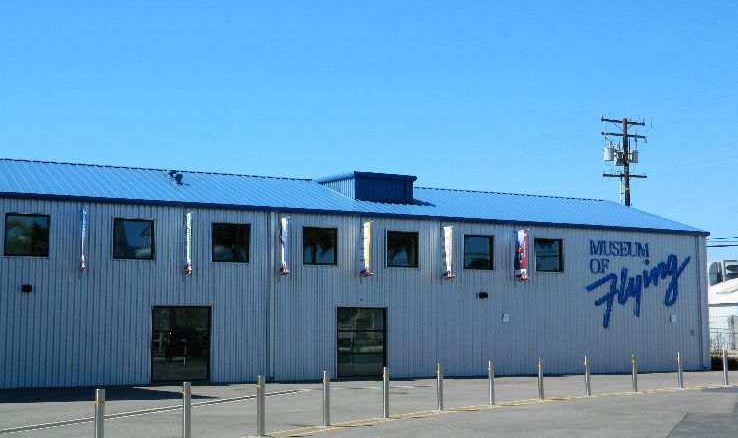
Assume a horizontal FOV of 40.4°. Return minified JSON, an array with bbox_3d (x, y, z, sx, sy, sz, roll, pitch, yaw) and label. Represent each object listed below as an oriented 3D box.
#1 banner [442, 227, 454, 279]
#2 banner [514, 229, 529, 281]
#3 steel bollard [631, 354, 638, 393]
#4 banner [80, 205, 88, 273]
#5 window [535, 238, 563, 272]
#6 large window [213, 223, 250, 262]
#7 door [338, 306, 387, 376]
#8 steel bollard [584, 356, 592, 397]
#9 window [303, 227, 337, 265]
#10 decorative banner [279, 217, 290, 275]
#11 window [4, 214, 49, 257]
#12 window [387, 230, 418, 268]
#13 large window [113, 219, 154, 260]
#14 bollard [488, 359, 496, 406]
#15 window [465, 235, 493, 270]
[{"bbox_3d":[2.733,1.158,34.597,0.060,1.780,0.770,3,-7,-26],"label":"banner"},{"bbox_3d":[5.467,1.271,35.885,0.060,1.780,0.770,3,-7,-26],"label":"banner"},{"bbox_3d":[6.629,3.862,24.983,0.115,0.921,0.115,0,-6,0],"label":"steel bollard"},{"bbox_3d":[-8.316,0.588,29.235,0.060,1.827,0.740,3,-7,-25],"label":"banner"},{"bbox_3d":[6.615,1.342,36.846,1.234,1.198,0.120,3,-7,-25],"label":"window"},{"bbox_3d":[-4.331,0.765,31.620,1.231,1.231,0.100,3,-7,-26],"label":"large window"},{"bbox_3d":[-0.249,4.119,33.253,1.806,2.287,0.120,3,-7,-25],"label":"door"},{"bbox_3d":[5.480,3.943,25.073,0.120,0.961,0.120,3,-7,-25],"label":"steel bollard"},{"bbox_3d":[-1.580,0.909,32.949,1.231,1.231,0.100,3,-7,-26],"label":"window"},{"bbox_3d":[-2.691,0.860,31.911,0.060,1.813,0.740,3,-7,-25],"label":"decorative banner"},{"bbox_3d":[-9.883,0.475,29.006,1.225,1.218,0.120,3,-7,-25],"label":"window"},{"bbox_3d":[1.150,1.054,34.249,1.203,1.196,0.120,3,-7,-25],"label":"window"},{"bbox_3d":[-7.121,0.620,30.318,1.231,1.203,0.120,3,-7,-25],"label":"large window"},{"bbox_3d":[2.611,3.492,21.280,0.115,0.921,0.115,0,-6,0],"label":"bollard"},{"bbox_3d":[3.921,1.198,35.607,1.231,1.231,0.100,3,-7,-26],"label":"window"}]

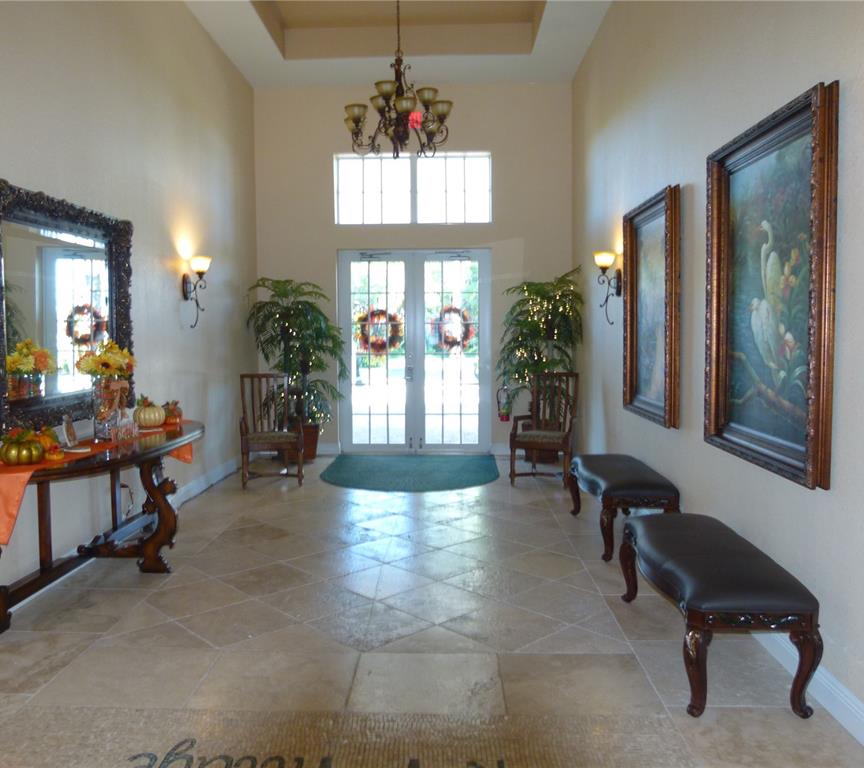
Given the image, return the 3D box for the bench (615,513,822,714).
[{"bbox_3d":[1.242,0.986,3.438,0.520,0.485,1.270,-1,4,1],"label":"bench"}]

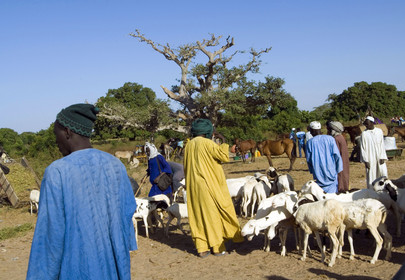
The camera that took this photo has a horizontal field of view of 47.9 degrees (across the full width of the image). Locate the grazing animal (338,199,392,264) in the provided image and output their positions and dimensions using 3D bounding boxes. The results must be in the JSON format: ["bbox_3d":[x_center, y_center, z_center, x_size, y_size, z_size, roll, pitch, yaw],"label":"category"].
[{"bbox_3d":[1.826,1.046,5.440,0.920,0.780,0.340,-3,1,34],"label":"grazing animal"}]

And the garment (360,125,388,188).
[{"bbox_3d":[4.088,0.451,10.800,0.640,1.460,0.420,-4,1,13],"label":"garment"}]

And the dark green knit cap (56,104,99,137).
[{"bbox_3d":[-0.662,-0.104,2.420,0.218,0.160,0.182,15,7,25],"label":"dark green knit cap"}]

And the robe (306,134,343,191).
[{"bbox_3d":[2.227,0.475,8.302,0.660,1.180,0.420,-5,0,14],"label":"robe"}]

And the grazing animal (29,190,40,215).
[{"bbox_3d":[-3.960,1.544,11.751,0.900,0.670,0.270,-5,0,-37],"label":"grazing animal"}]

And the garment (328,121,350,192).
[{"bbox_3d":[3.017,0.398,10.000,0.450,1.600,0.520,-3,1,41],"label":"garment"}]

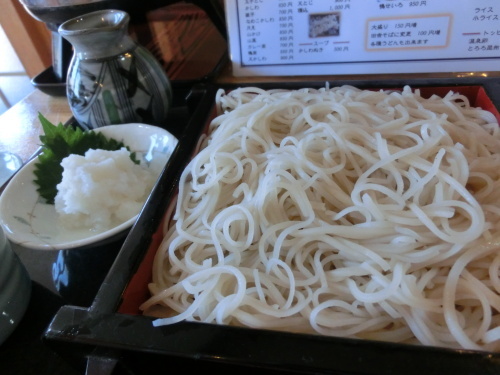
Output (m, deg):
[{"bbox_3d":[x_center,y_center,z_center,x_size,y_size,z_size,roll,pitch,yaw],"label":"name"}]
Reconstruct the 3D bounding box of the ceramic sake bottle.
[{"bbox_3d":[-0.116,-0.090,0.300,0.086,0.099,0.086,21,48,29],"label":"ceramic sake bottle"}]

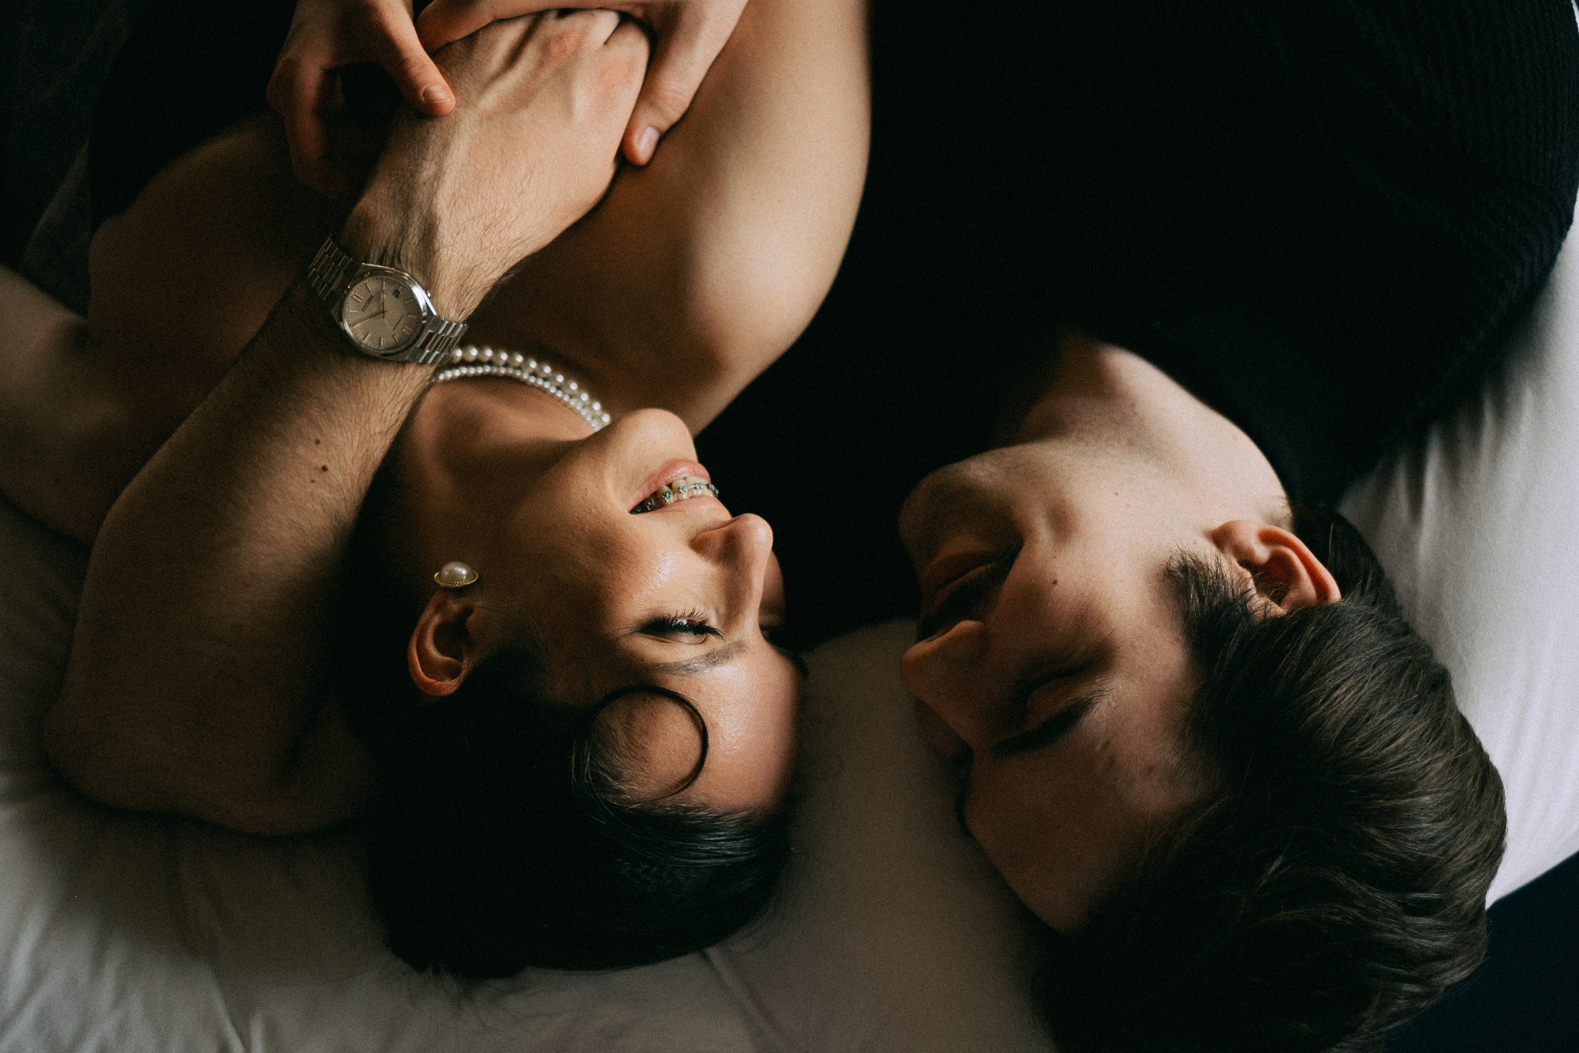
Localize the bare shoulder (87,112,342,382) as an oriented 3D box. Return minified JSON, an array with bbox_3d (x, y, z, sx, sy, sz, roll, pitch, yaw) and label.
[{"bbox_3d":[-0.277,-0.134,1.120,0.120,0.115,0.120,-10,75,2],"label":"bare shoulder"}]

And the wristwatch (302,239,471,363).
[{"bbox_3d":[-0.173,-0.099,1.010,0.069,0.056,0.042,33,110,-14],"label":"wristwatch"}]

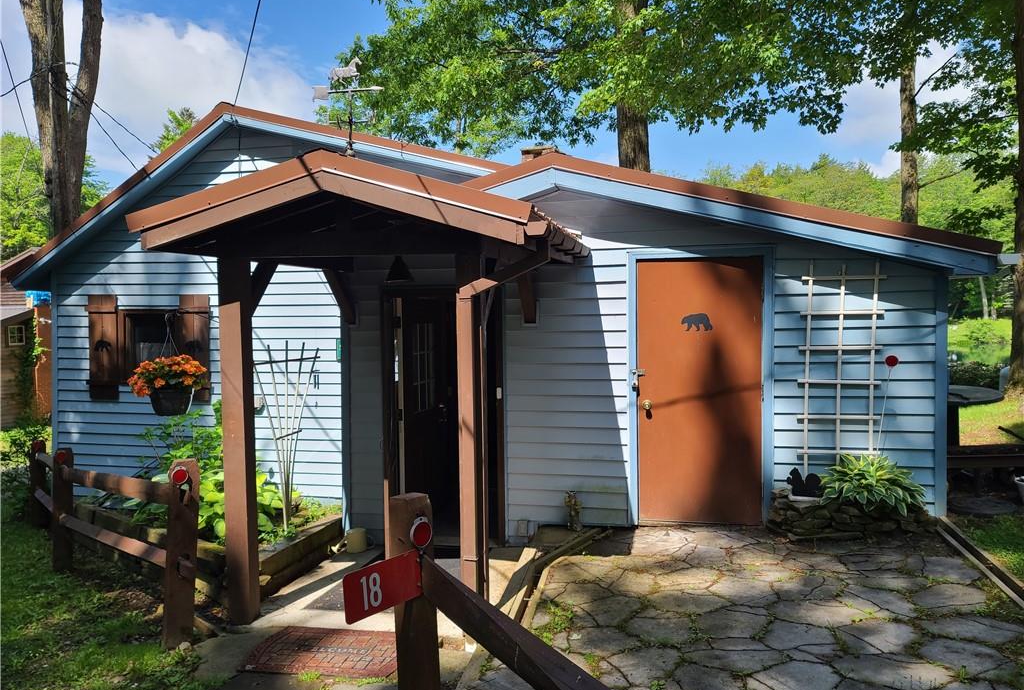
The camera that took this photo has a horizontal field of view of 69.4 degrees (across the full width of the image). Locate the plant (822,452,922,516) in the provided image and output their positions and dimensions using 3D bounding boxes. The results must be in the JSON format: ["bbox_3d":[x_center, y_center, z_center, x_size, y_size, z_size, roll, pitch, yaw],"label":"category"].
[{"bbox_3d":[2.458,0.932,5.051,0.654,0.352,0.620,0,2,14],"label":"plant"}]

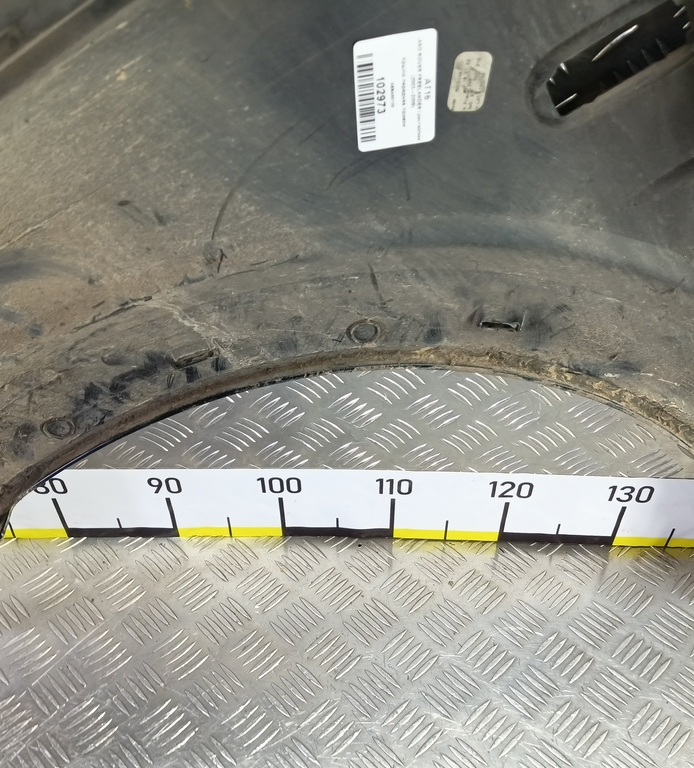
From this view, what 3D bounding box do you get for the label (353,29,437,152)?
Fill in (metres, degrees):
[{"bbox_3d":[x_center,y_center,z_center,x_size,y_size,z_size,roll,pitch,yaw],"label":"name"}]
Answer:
[{"bbox_3d":[0.024,-0.142,0.335,0.040,0.058,0.001,-11,51,-4],"label":"label"}]

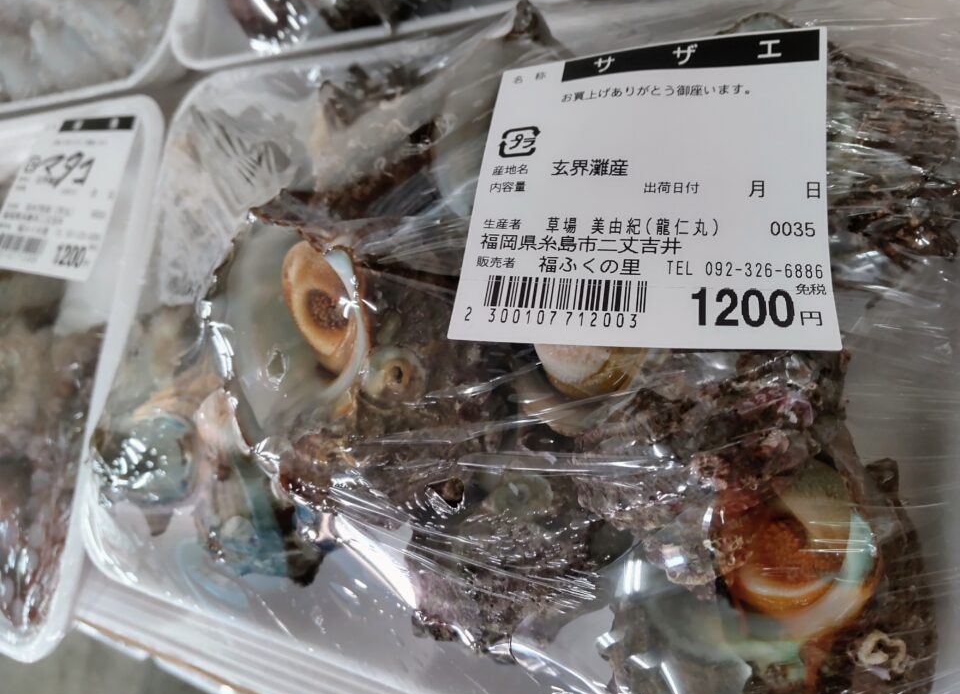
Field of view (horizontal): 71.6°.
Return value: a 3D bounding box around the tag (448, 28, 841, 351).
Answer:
[{"bbox_3d":[0.025,-0.026,0.106,0.055,0.003,0.056,1,66,21],"label":"tag"}]

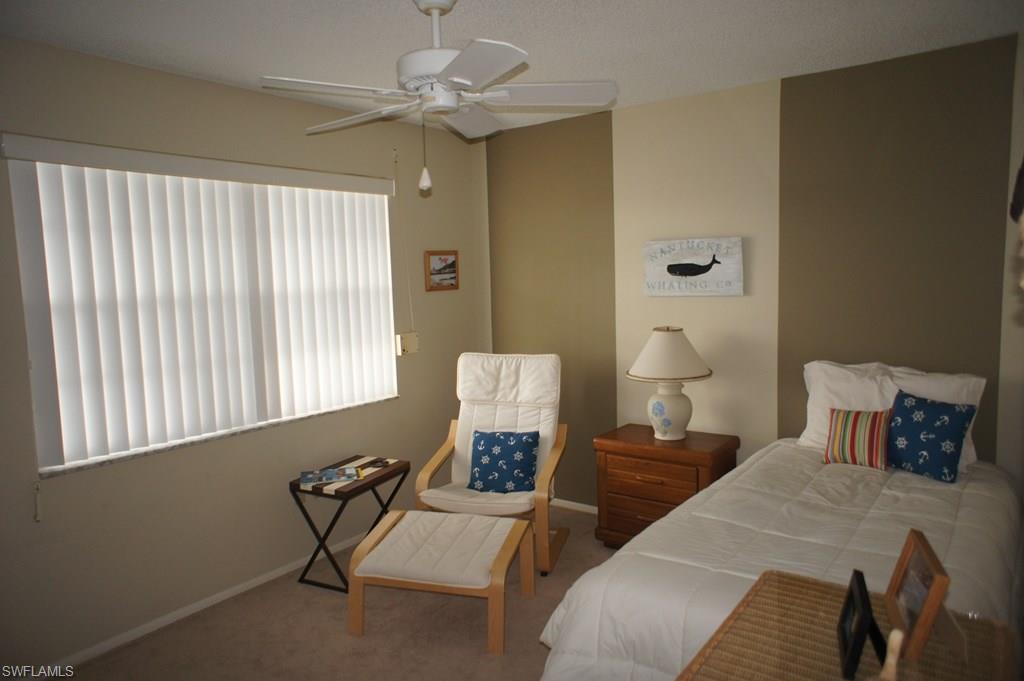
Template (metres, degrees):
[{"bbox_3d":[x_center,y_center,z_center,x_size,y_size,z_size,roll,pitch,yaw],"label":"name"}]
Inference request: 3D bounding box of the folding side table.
[{"bbox_3d":[-0.807,0.927,3.515,0.370,0.510,0.535,1,6,26],"label":"folding side table"}]

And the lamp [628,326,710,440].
[{"bbox_3d":[0.841,0.225,3.623,0.455,0.593,0.455,3,7,36],"label":"lamp"}]

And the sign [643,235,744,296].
[{"bbox_3d":[0.976,-0.394,3.707,0.555,0.308,0.024,3,7,36],"label":"sign"}]

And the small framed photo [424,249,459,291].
[{"bbox_3d":[-0.448,-0.442,4.339,0.022,0.248,0.308,3,7,36],"label":"small framed photo"}]

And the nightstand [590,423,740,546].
[{"bbox_3d":[0.828,0.820,3.676,0.635,0.603,0.428,3,7,36],"label":"nightstand"}]

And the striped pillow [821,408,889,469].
[{"bbox_3d":[1.490,0.416,2.934,0.255,0.265,0.100,3,-13,36],"label":"striped pillow"}]

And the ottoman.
[{"bbox_3d":[-0.292,1.020,3.026,0.685,0.395,0.540,0,6,16],"label":"ottoman"}]

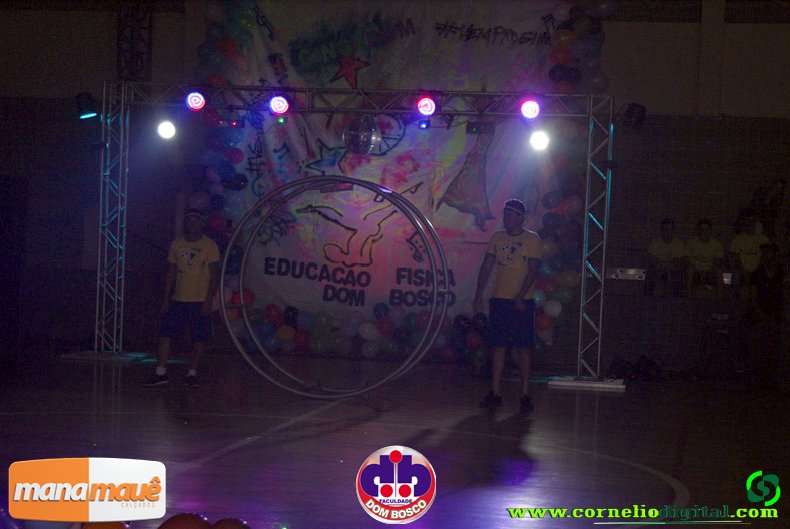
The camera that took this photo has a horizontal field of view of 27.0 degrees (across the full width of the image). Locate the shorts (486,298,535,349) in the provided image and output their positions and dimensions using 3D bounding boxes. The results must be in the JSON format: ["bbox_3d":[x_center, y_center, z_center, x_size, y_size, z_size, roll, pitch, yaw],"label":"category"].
[{"bbox_3d":[1.018,0.502,14.400,0.400,0.470,0.300,2,1,14],"label":"shorts"}]

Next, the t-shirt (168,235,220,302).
[{"bbox_3d":[-1.861,0.037,15.300,0.470,0.630,0.280,2,1,7],"label":"t-shirt"}]

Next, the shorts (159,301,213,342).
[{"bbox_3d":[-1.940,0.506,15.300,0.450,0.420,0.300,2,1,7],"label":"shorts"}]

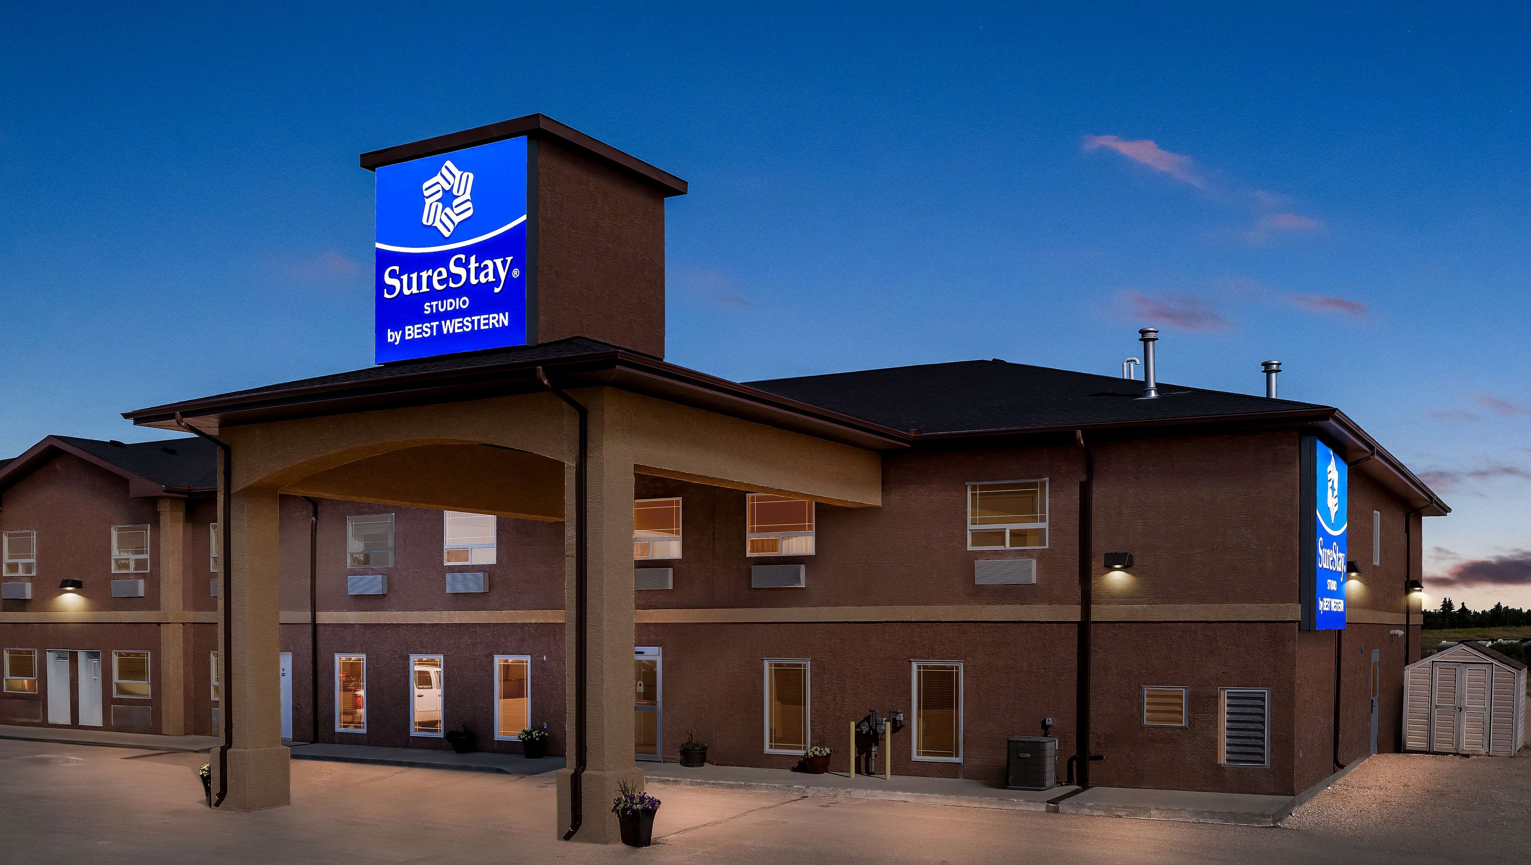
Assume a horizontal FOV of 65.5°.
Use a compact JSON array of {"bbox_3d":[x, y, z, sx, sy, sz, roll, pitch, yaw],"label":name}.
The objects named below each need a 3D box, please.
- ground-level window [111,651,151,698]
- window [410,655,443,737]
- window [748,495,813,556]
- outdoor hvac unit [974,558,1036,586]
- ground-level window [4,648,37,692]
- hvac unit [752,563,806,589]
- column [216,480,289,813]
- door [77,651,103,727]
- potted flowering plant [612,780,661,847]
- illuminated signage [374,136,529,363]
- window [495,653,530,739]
[{"bbox_3d":[-16.342,6.237,30.724,1.460,1.210,0.100,-2,-4,26],"label":"ground-level window"},{"bbox_3d":[-7.290,5.649,25.597,0.785,1.660,0.120,-2,-5,27],"label":"window"},{"bbox_3d":[0.270,1.718,22.076,1.323,1.154,0.120,-2,-5,27],"label":"window"},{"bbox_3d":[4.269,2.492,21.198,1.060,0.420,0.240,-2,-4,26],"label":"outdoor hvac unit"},{"bbox_3d":[-20.589,6.586,32.905,1.470,1.220,0.120,-2,-5,25],"label":"ground-level window"},{"bbox_3d":[0.240,2.648,21.986,1.000,0.430,0.220,-2,-5,27],"label":"hvac unit"},{"bbox_3d":[-7.894,3.228,18.300,0.760,4.830,0.760,-3,-5,30],"label":"column"},{"bbox_3d":[-17.986,6.826,31.715,0.970,2.050,0.100,-2,-5,25],"label":"door"},{"bbox_3d":[-1.714,5.049,15.800,0.620,0.840,0.600,-2,-4,26],"label":"potted flowering plant"},{"bbox_3d":[-4.654,-2.630,17.550,2.850,2.980,0.250,-2,-5,28],"label":"illuminated signage"},{"bbox_3d":[-5.472,5.746,25.758,0.980,1.840,0.100,-2,-4,26],"label":"window"}]

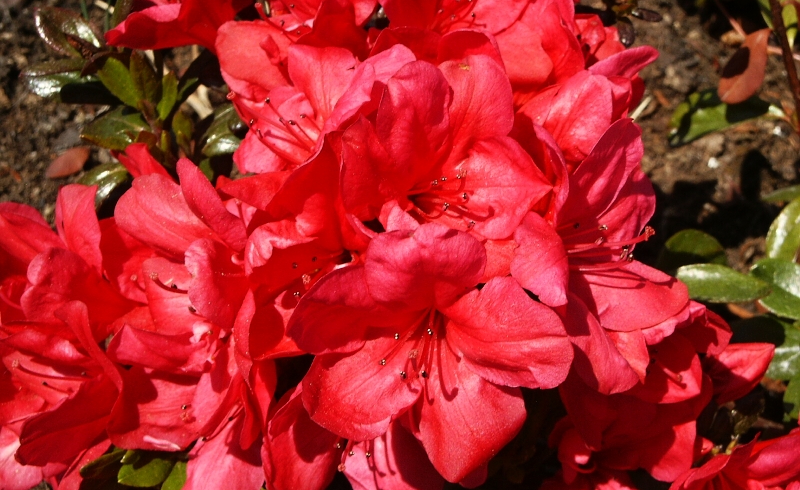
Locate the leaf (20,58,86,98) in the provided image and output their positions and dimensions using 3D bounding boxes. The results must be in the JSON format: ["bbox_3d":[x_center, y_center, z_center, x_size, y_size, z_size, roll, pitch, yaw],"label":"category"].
[{"bbox_3d":[-0.093,-0.045,0.485,0.018,0.005,0.012,-2,60,-1],"label":"leaf"}]

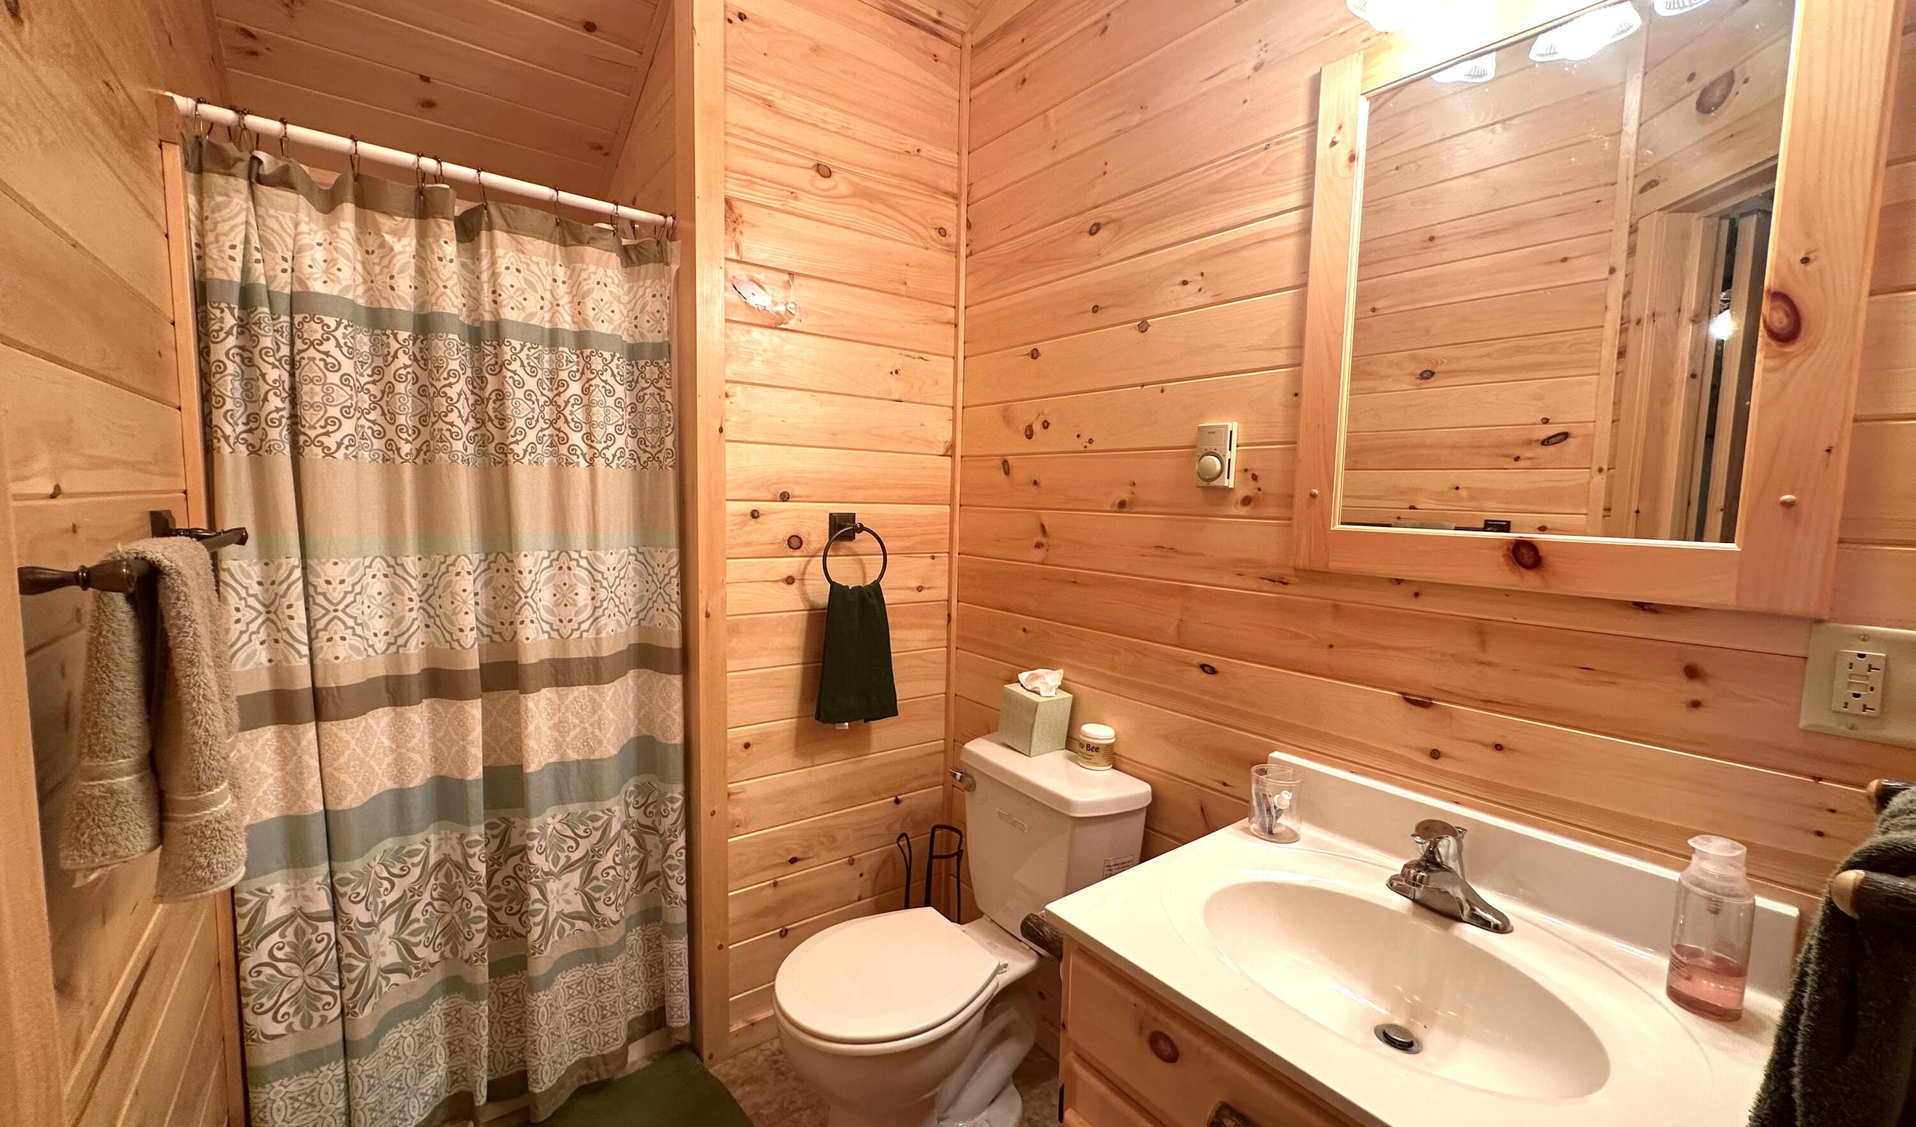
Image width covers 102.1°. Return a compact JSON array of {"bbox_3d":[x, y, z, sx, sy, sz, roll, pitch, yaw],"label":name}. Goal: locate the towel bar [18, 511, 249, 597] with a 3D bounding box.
[{"bbox_3d":[-0.842,-0.015,0.810,0.088,0.058,0.670,-3,6,-37],"label":"towel bar"}]

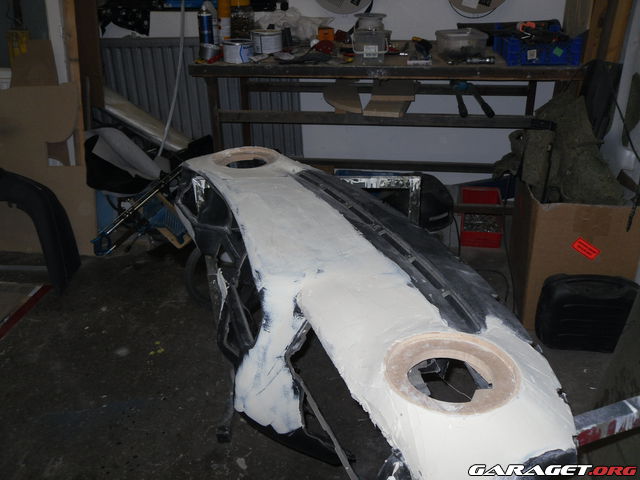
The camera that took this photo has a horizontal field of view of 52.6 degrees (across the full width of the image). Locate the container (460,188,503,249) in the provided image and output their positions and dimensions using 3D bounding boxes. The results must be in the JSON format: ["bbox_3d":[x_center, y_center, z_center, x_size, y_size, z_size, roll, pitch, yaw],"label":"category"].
[{"bbox_3d":[0.810,-0.111,3.271,0.200,0.165,0.330,3,28,8],"label":"container"}]

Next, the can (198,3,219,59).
[{"bbox_3d":[-0.523,-0.960,2.964,0.065,0.237,0.065,3,28,8],"label":"can"}]

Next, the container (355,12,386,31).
[{"bbox_3d":[0.216,-0.934,2.774,0.137,0.062,0.137,3,28,8],"label":"container"}]

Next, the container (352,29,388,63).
[{"bbox_3d":[0.225,-0.848,2.817,0.140,0.140,0.130,3,28,8],"label":"container"}]

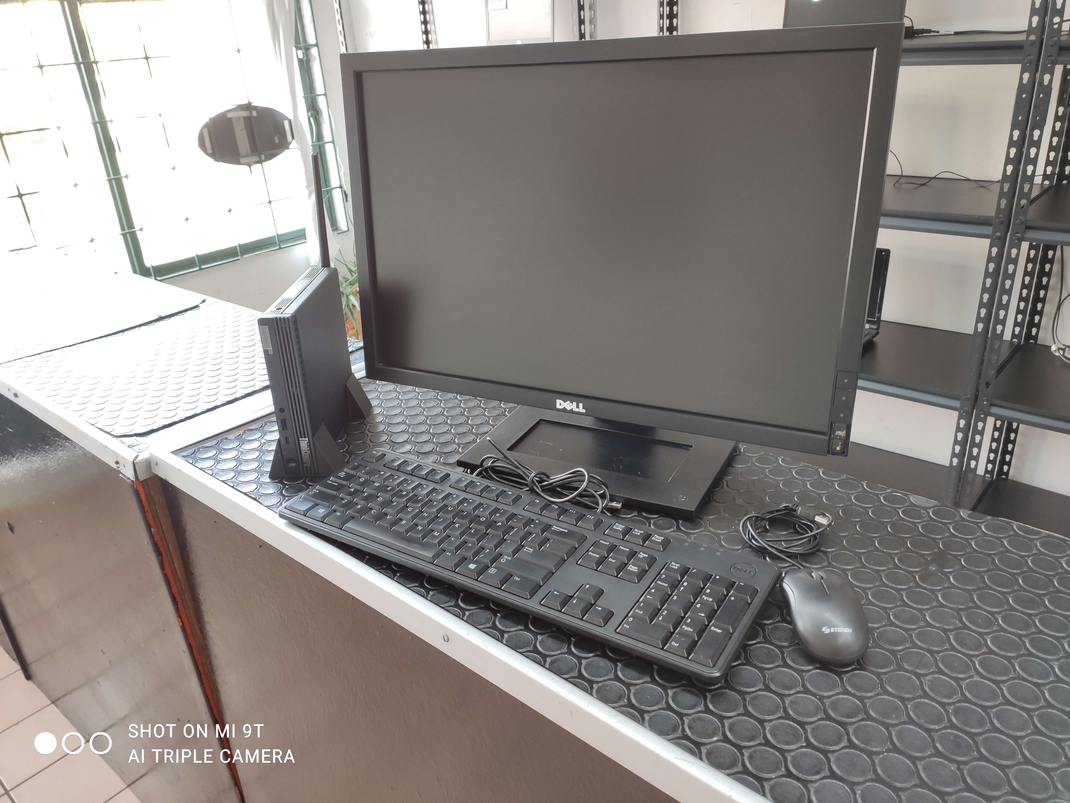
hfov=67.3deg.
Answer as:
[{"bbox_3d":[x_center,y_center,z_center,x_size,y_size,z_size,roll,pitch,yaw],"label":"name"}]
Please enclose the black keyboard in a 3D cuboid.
[{"bbox_3d":[-0.025,0.123,0.718,0.449,0.027,0.148,12,29,31],"label":"black keyboard"}]

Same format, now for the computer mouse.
[{"bbox_3d":[0.221,0.151,0.610,0.058,0.036,0.102,-1,24,5],"label":"computer mouse"}]

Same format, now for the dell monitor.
[{"bbox_3d":[0.060,-0.128,0.790,0.509,0.415,0.168,9,27,26],"label":"dell monitor"}]

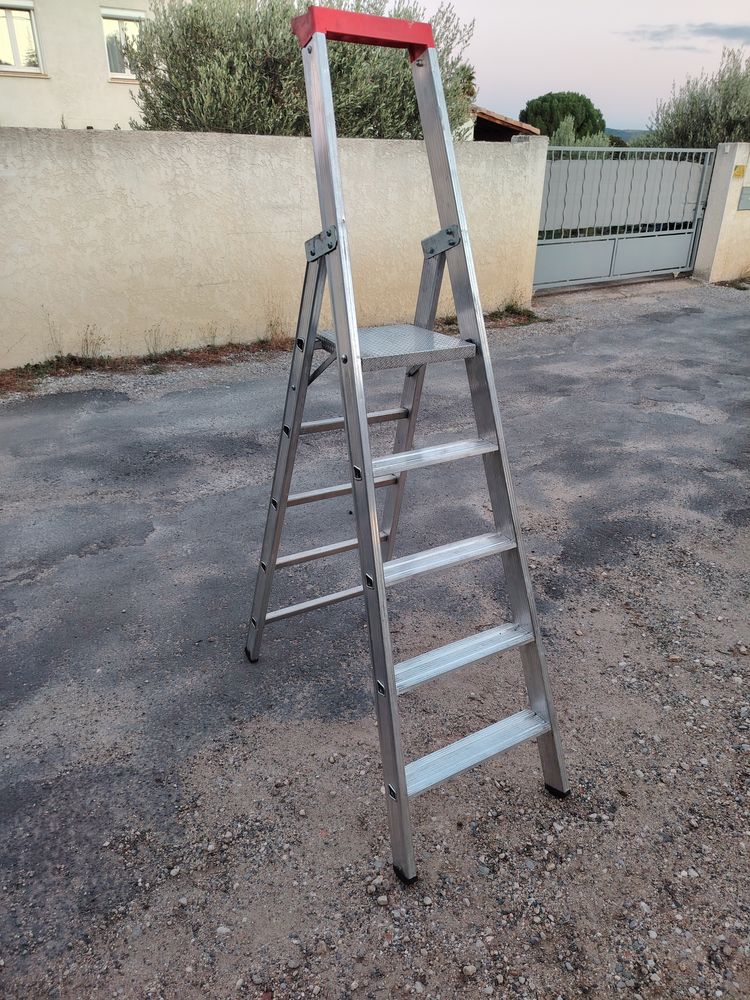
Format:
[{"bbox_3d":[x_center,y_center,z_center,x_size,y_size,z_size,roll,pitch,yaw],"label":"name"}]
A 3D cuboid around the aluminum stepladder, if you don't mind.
[{"bbox_3d":[0.045,-0.159,1.762,0.534,1.817,1.032,-14,29,-28],"label":"aluminum stepladder"}]

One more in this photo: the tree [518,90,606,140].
[{"bbox_3d":[13.085,-25.869,50.033,5.955,6.305,5.955,6,26,12],"label":"tree"}]

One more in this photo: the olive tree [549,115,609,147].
[{"bbox_3d":[8.406,-14.444,29.546,2.700,3.474,2.700,6,26,13],"label":"olive tree"}]

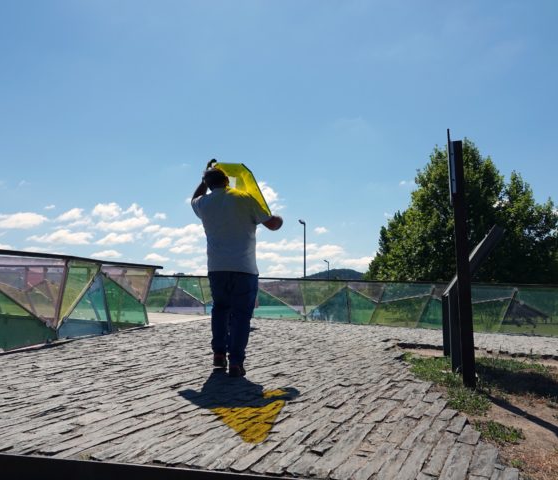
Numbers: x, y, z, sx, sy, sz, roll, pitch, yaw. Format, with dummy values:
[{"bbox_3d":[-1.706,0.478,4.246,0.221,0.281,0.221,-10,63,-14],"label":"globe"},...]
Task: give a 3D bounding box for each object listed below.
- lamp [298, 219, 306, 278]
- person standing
[{"bbox_3d":[1.463,1.706,29.876,0.450,5.917,0.160,0,-7,0],"label":"lamp"},{"bbox_3d":[-0.353,0.208,4.115,0.760,1.815,0.620,0,-7,2],"label":"person standing"}]

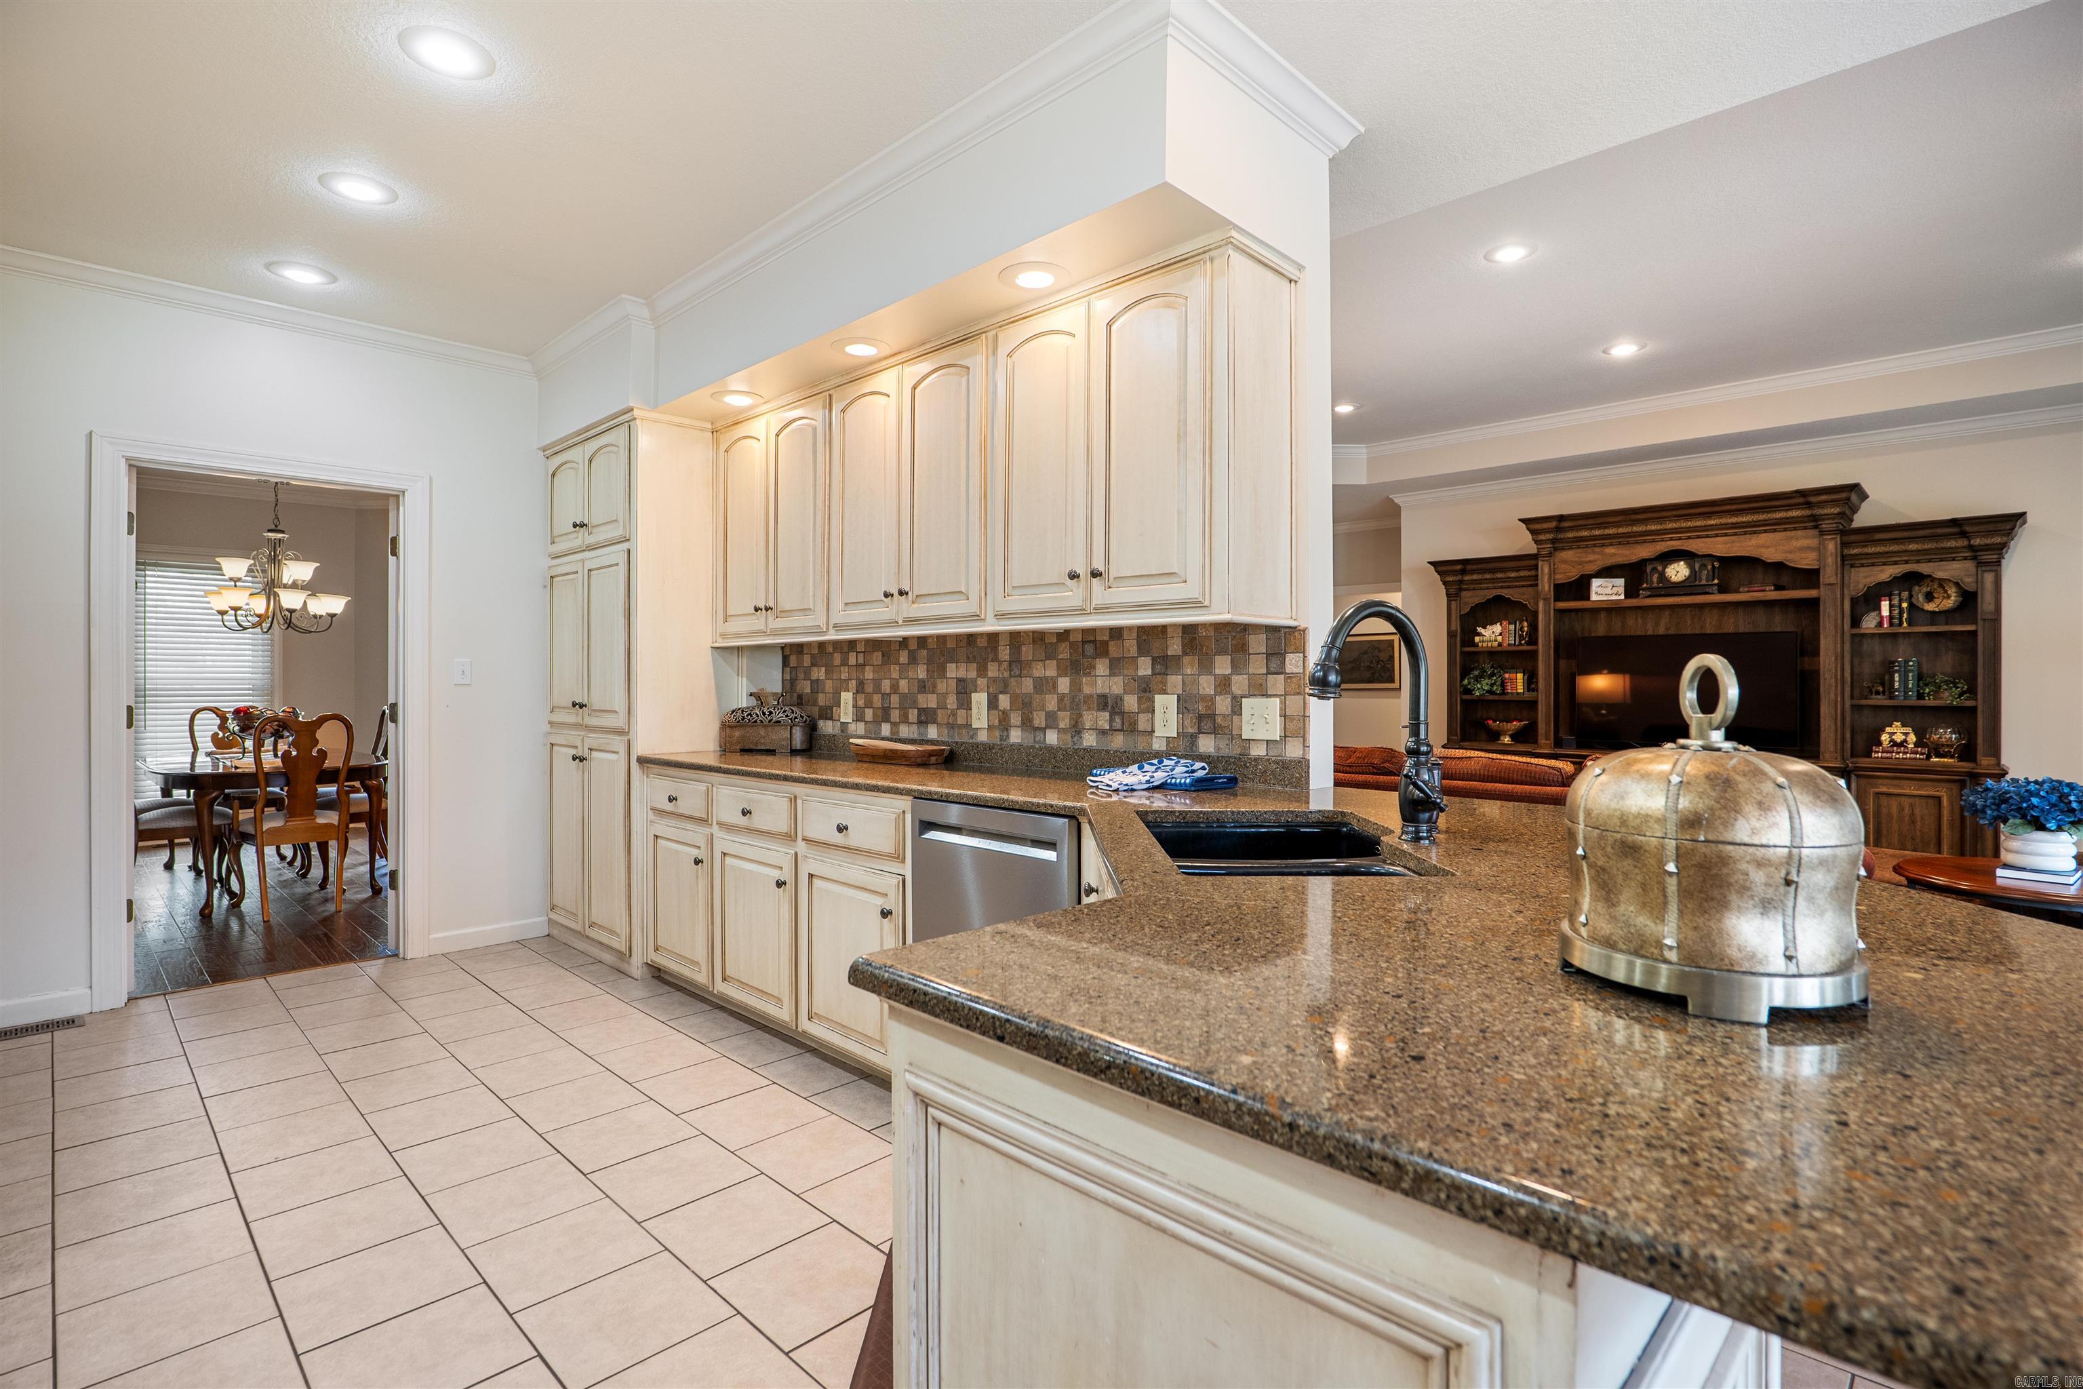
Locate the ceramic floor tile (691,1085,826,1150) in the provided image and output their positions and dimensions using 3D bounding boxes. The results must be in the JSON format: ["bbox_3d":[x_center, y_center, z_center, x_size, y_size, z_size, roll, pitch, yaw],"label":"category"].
[{"bbox_3d":[-0.793,1.176,2.568,0.298,0.010,0.298,0,0,45],"label":"ceramic floor tile"}]

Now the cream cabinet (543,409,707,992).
[{"bbox_3d":[-1.819,0.015,4.377,1.050,2.320,0.640,0,0,43],"label":"cream cabinet"}]

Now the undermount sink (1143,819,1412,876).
[{"bbox_3d":[0.475,0.405,1.860,0.510,0.210,0.800,0,0,-1],"label":"undermount sink"}]

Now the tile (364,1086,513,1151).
[{"bbox_3d":[-1.704,1.200,2.626,0.303,0.010,0.296,0,0,43],"label":"tile"}]

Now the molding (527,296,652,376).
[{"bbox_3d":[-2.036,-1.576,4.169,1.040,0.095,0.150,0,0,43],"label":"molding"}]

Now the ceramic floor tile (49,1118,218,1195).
[{"bbox_3d":[-2.358,1.201,2.416,0.303,0.010,0.296,0,0,43],"label":"ceramic floor tile"}]

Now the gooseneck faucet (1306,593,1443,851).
[{"bbox_3d":[0.595,0.045,1.616,0.270,0.415,0.090,0,0,-26],"label":"gooseneck faucet"}]

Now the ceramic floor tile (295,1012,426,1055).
[{"bbox_3d":[-2.345,1.176,3.210,0.300,0.010,0.300,0,0,44],"label":"ceramic floor tile"}]

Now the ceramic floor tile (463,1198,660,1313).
[{"bbox_3d":[-1.009,1.182,1.959,0.300,0.010,0.300,0,0,44],"label":"ceramic floor tile"}]

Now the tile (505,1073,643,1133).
[{"bbox_3d":[-1.343,1.180,2.676,0.297,0.010,0.293,0,0,43],"label":"tile"}]

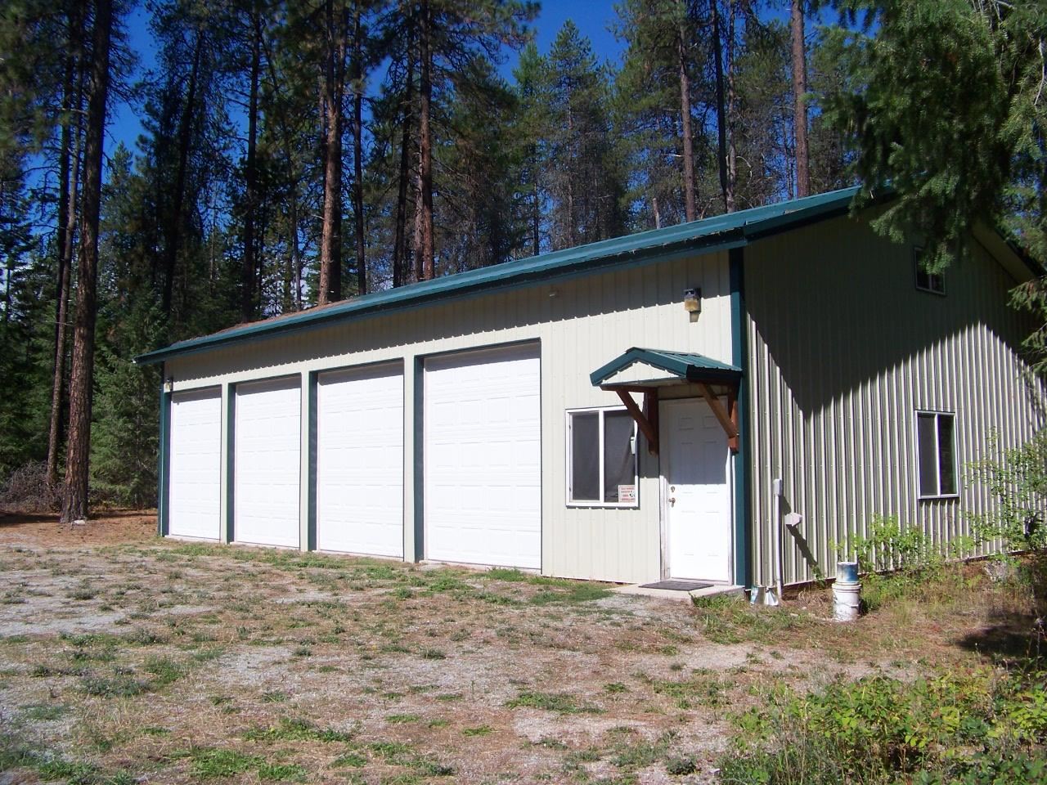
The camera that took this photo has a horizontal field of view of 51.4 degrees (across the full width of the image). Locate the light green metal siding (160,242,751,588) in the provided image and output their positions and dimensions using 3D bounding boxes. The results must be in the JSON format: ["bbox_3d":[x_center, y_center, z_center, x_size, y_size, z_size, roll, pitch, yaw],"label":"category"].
[{"bbox_3d":[-2.579,0.741,17.707,0.180,3.850,14.900,3,-6,-43],"label":"light green metal siding"}]

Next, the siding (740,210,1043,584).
[{"bbox_3d":[5.538,-0.223,15.089,8.400,5.210,0.180,3,-6,-43],"label":"siding"}]

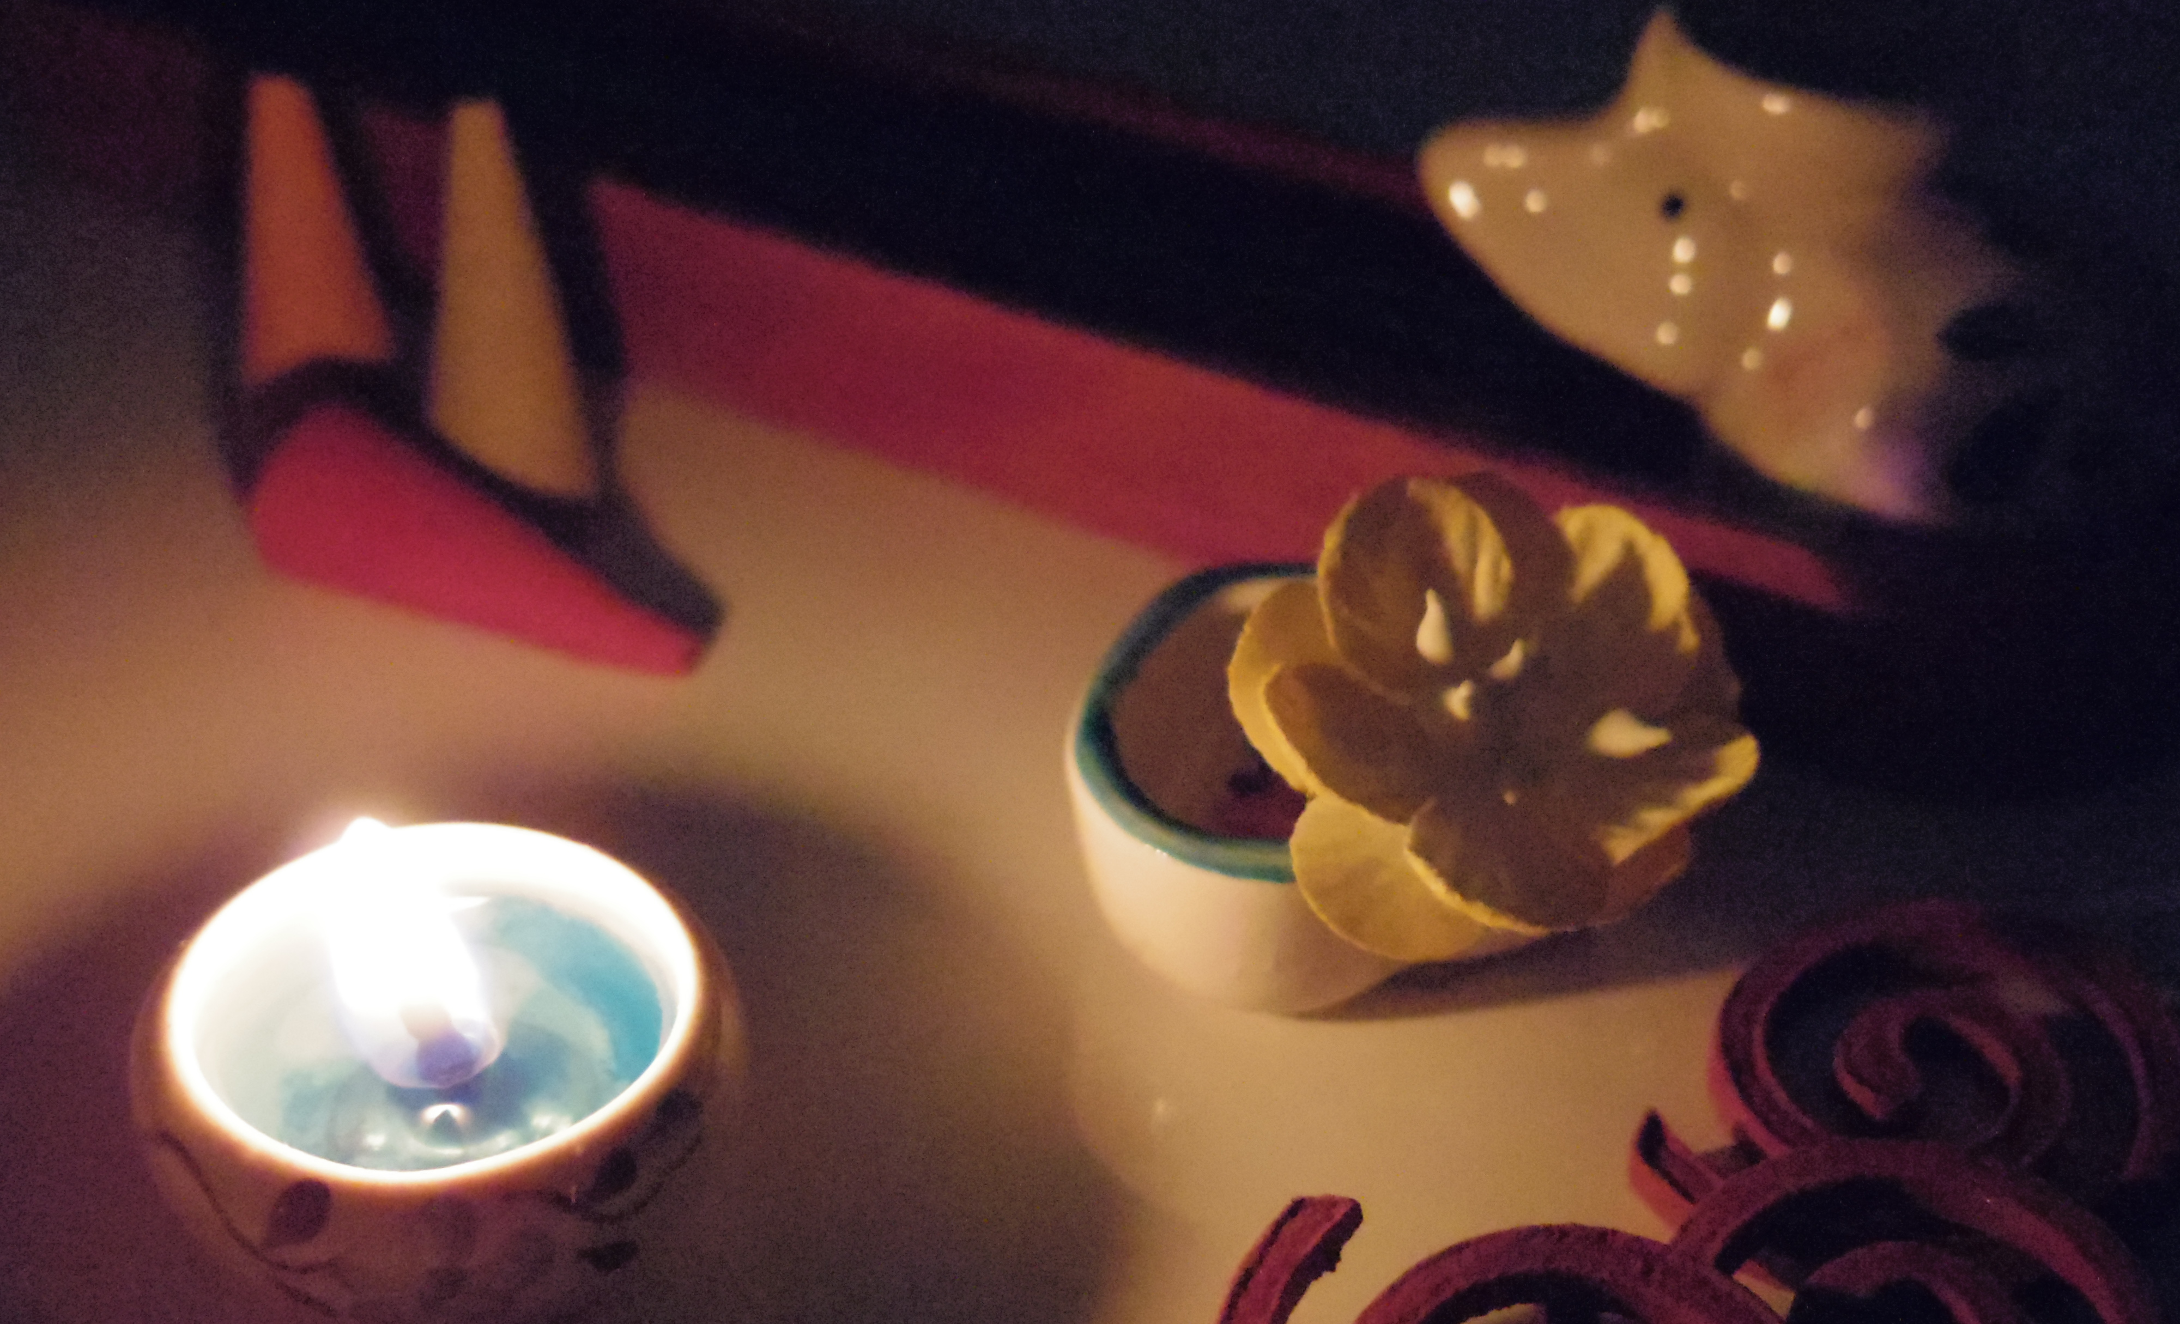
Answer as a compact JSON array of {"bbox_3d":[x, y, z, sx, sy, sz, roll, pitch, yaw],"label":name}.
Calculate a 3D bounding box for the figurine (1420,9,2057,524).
[{"bbox_3d":[0.044,-0.026,0.198,0.042,0.033,0.024,-9,36,-12],"label":"figurine"}]

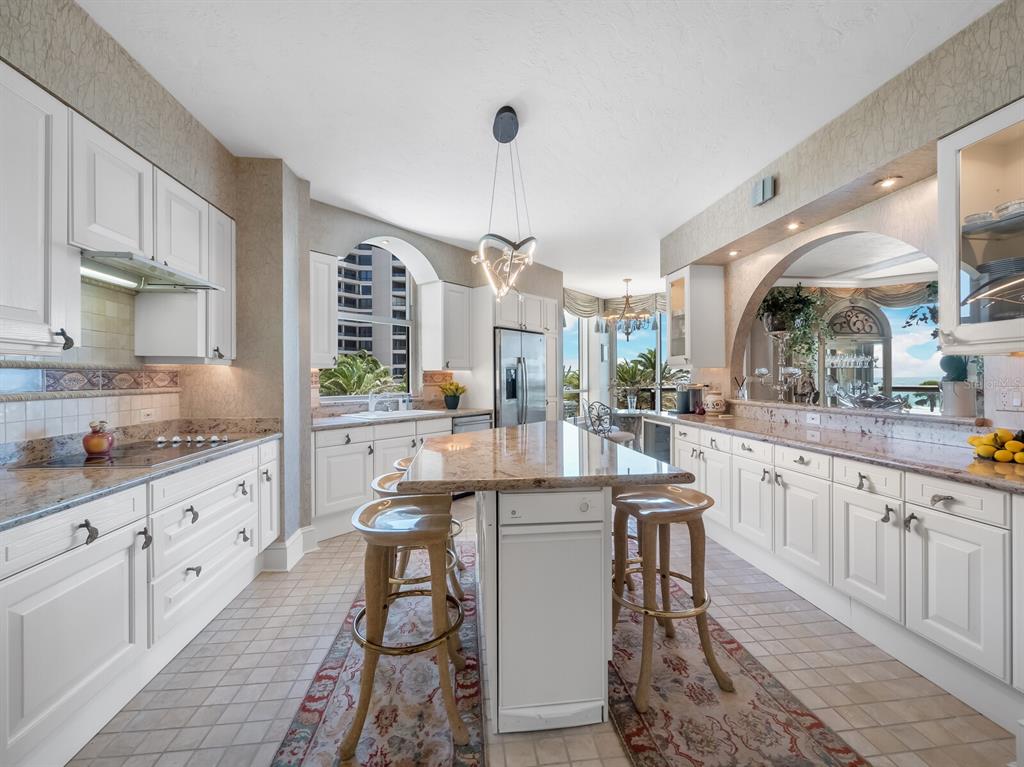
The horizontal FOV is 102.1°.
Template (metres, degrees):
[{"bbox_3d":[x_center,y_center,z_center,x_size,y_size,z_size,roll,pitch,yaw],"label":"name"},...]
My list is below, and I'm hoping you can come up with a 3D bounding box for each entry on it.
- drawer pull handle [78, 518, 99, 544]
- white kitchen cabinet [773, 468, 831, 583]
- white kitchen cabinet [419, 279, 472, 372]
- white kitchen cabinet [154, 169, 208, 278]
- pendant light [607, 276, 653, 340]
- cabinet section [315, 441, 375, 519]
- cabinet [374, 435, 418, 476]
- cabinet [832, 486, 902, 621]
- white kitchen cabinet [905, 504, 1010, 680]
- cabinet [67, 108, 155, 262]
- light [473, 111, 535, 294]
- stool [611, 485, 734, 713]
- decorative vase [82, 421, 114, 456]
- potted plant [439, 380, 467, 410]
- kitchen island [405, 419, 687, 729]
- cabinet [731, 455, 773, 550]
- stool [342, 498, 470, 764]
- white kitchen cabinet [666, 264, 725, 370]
[{"bbox_3d":[-1.460,0.503,1.428,0.035,0.090,0.045,0,0,-7],"label":"drawer pull handle"},{"bbox_3d":[1.936,0.804,2.460,0.500,0.553,0.420,0,0,-7],"label":"white kitchen cabinet"},{"bbox_3d":[-0.784,-0.655,5.007,0.350,1.015,0.460,0,1,40],"label":"white kitchen cabinet"},{"bbox_3d":[-1.960,-0.850,2.231,0.360,0.458,0.430,0,0,-7],"label":"white kitchen cabinet"},{"bbox_3d":[1.837,-1.135,6.525,0.757,0.977,0.757,0,0,-7],"label":"pendant light"},{"bbox_3d":[-1.530,0.748,3.494,0.500,0.510,0.480,0,1,38],"label":"cabinet section"},{"bbox_3d":[-1.244,0.777,3.901,0.500,0.570,0.452,0,1,38],"label":"cabinet"},{"bbox_3d":[1.983,0.807,2.063,0.500,0.553,0.362,0,0,-7],"label":"cabinet"},{"bbox_3d":[1.996,0.806,1.678,0.500,0.550,0.355,0,0,-7],"label":"white kitchen cabinet"},{"bbox_3d":[-2.022,-0.850,1.902,0.370,0.561,0.463,0,0,-7],"label":"cabinet"},{"bbox_3d":[-0.050,-0.994,2.421,0.360,1.000,0.340,0,0,-7],"label":"light"},{"bbox_3d":[0.647,0.879,1.813,0.448,0.727,0.448,0,0,-17],"label":"stool"},{"bbox_3d":[-2.114,0.283,2.116,0.110,0.165,0.110,0,0,-7],"label":"decorative vase"},{"bbox_3d":[-0.687,0.139,4.780,0.320,0.350,0.310,0,0,-7],"label":"potted plant"},{"bbox_3d":[0.020,0.780,2.388,1.030,0.920,1.900,0,0,-7],"label":"kitchen island"},{"bbox_3d":[1.858,0.801,2.830,0.500,0.560,0.395,0,0,-7],"label":"cabinet"},{"bbox_3d":[-0.385,0.862,1.601,0.450,0.770,0.440,0,0,-7],"label":"stool"},{"bbox_3d":[1.905,-0.666,4.316,0.370,0.980,0.470,0,0,-7],"label":"white kitchen cabinet"}]

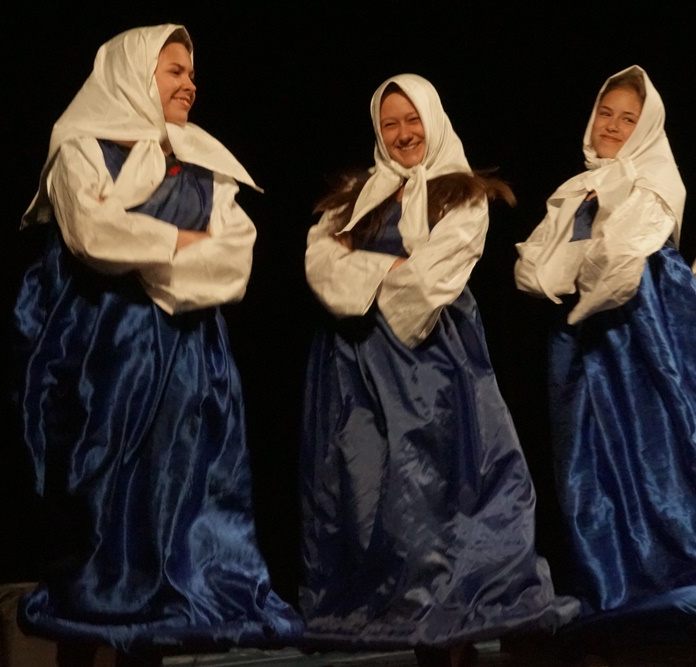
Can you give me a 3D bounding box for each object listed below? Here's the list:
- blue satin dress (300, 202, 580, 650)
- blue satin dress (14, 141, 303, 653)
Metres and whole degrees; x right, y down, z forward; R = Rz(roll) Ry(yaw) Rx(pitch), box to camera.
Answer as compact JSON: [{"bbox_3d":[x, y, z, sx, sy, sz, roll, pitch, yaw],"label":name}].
[{"bbox_3d":[0.240,0.242,9.750,0.710,1.147,0.570,0,-1,15],"label":"blue satin dress"},{"bbox_3d":[-0.467,0.155,9.250,0.690,1.244,0.580,1,-1,-32],"label":"blue satin dress"}]

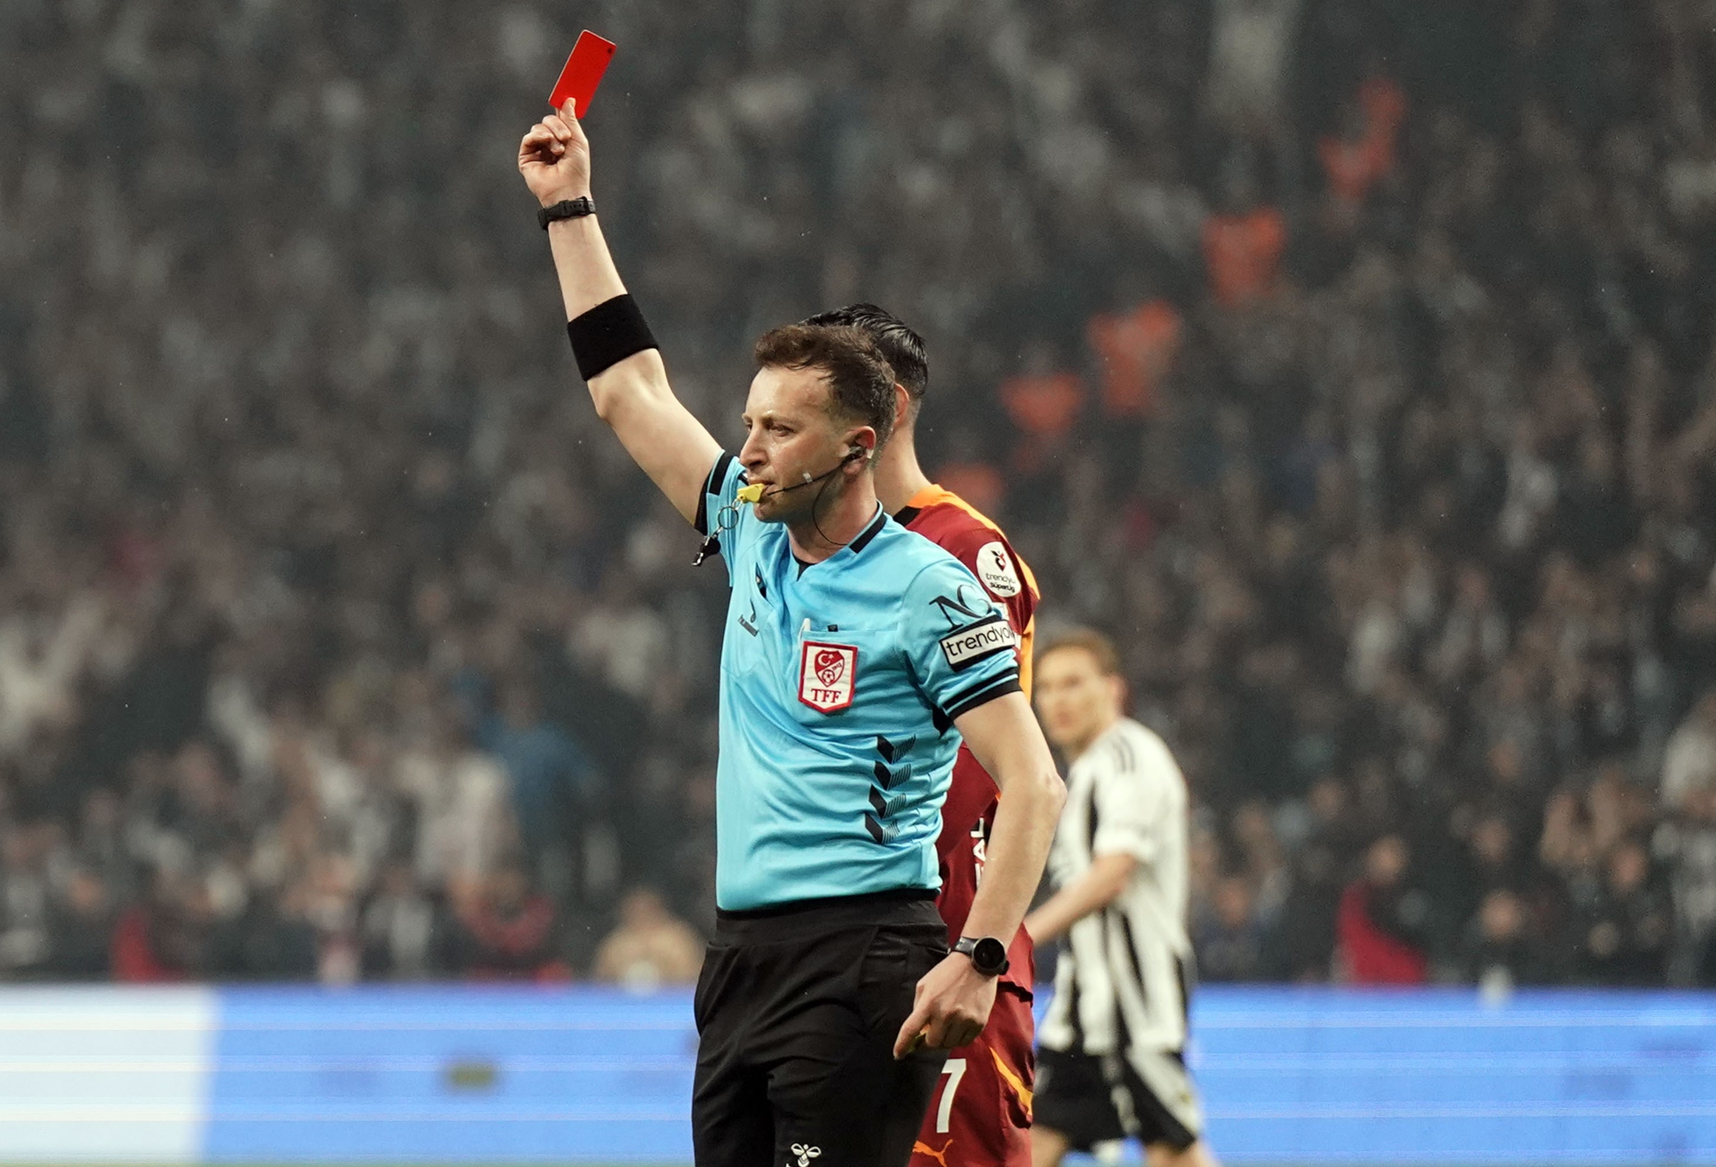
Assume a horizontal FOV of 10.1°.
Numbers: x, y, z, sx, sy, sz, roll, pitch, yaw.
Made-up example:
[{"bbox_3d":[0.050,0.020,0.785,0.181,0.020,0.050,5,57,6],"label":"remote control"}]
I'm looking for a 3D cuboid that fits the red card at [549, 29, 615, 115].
[{"bbox_3d":[-0.362,-0.670,12.800,0.002,0.108,0.077,26,0,40],"label":"red card"}]

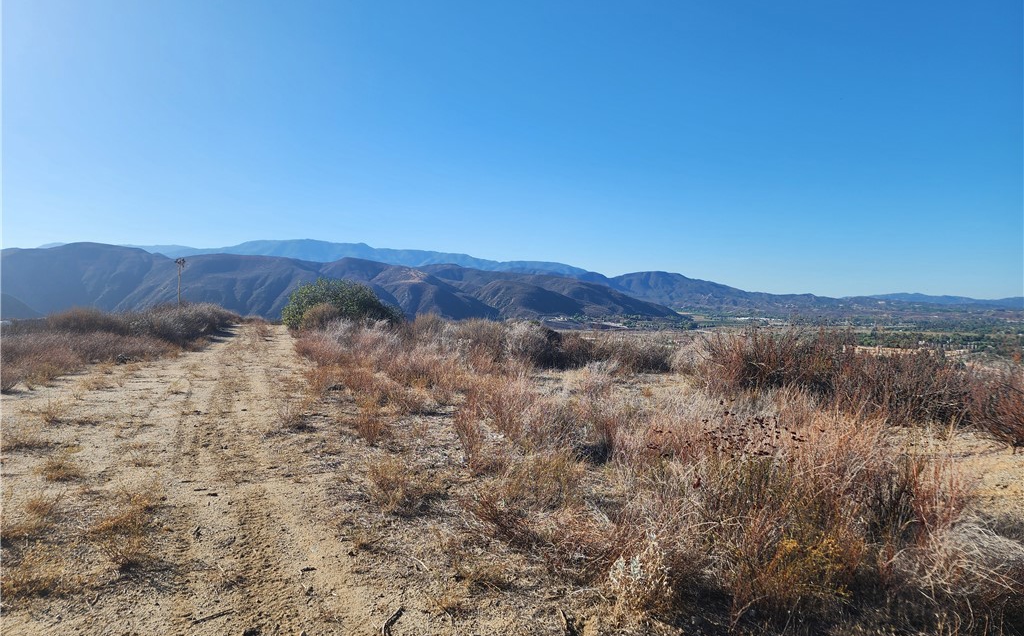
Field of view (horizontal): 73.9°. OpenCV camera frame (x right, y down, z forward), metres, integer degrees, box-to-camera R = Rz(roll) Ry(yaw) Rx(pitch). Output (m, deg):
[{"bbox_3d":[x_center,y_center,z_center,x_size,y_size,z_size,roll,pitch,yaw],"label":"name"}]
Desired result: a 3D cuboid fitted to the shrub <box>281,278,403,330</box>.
[{"bbox_3d":[-7.894,-0.579,31.500,5.400,2.450,4.300,0,2,-14],"label":"shrub"}]

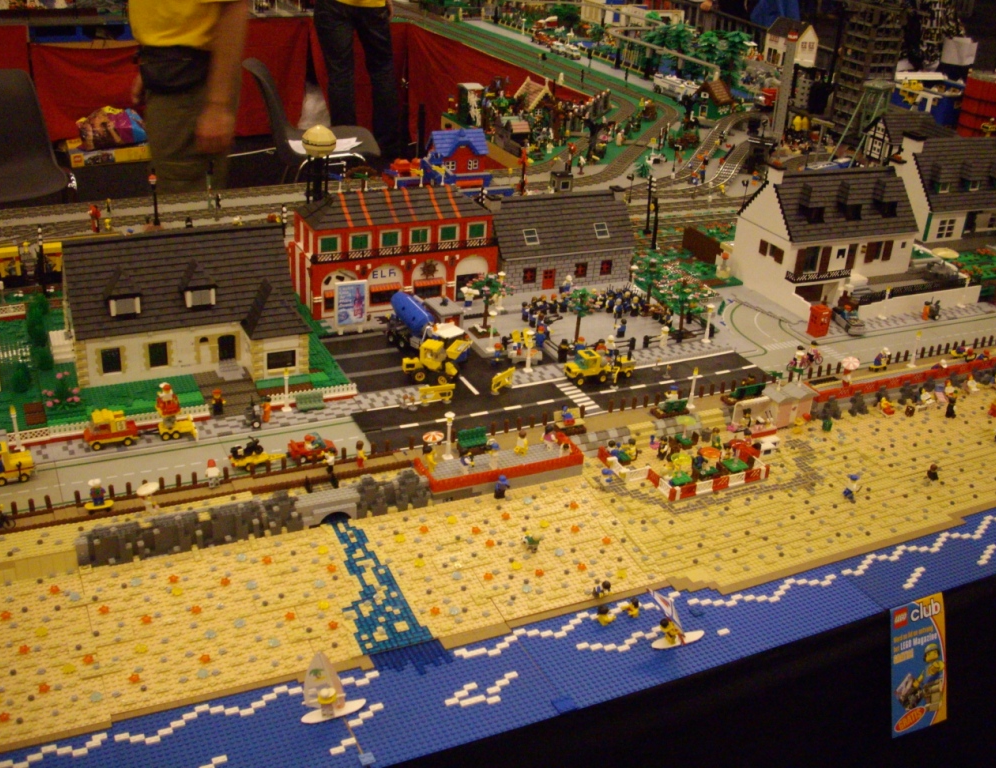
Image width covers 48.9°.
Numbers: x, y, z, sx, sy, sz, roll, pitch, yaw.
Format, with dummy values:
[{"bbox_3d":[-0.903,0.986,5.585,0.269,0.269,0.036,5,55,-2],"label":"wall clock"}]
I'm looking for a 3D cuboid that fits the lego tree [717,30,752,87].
[{"bbox_3d":[1.004,-1.373,4.665,0.148,0.269,0.148,-9,29,-25],"label":"lego tree"}]

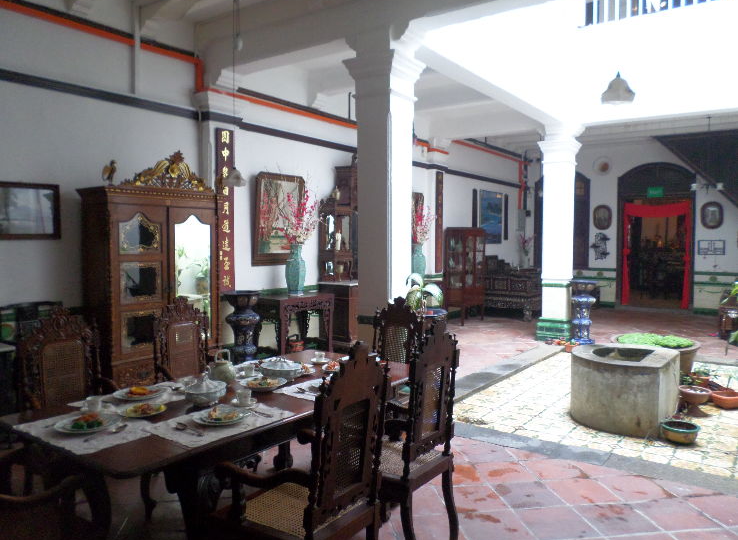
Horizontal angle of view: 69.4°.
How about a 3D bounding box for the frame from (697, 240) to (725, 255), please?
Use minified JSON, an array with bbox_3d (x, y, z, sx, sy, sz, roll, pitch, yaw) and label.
[{"bbox_3d":[7.048,-0.458,10.995,0.470,0.310,0.030,2,4,33],"label":"frame"}]

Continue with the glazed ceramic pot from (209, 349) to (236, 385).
[{"bbox_3d":[-0.779,0.511,2.852,0.155,0.168,0.138,2,4,21],"label":"glazed ceramic pot"}]

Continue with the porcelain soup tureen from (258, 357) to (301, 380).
[{"bbox_3d":[-0.465,0.511,2.829,0.200,0.120,0.250,3,4,37],"label":"porcelain soup tureen"}]

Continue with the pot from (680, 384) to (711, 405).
[{"bbox_3d":[3.036,1.169,4.965,0.305,0.145,0.305,3,4,37],"label":"pot"}]

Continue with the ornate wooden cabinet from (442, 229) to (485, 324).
[{"bbox_3d":[1.706,0.099,9.507,0.420,1.670,0.830,4,5,37],"label":"ornate wooden cabinet"}]

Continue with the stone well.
[{"bbox_3d":[2.269,1.036,4.807,0.800,0.583,0.990,4,5,37],"label":"stone well"}]

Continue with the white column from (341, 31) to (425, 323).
[{"bbox_3d":[0.133,-0.311,4.542,0.500,3.120,0.500,3,4,37],"label":"white column"}]

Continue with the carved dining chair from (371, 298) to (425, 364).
[{"bbox_3d":[0.055,0.748,3.406,0.520,1.130,0.560,3,4,37],"label":"carved dining chair"}]

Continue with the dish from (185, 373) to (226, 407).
[{"bbox_3d":[-0.737,0.523,2.401,0.190,0.140,0.210,3,4,37],"label":"dish"}]

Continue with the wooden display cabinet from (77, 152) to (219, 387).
[{"bbox_3d":[-2.070,0.037,5.163,0.600,2.330,1.200,3,4,37],"label":"wooden display cabinet"}]

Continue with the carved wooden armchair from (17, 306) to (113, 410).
[{"bbox_3d":[-1.520,0.774,2.769,0.560,1.130,0.520,3,4,37],"label":"carved wooden armchair"}]

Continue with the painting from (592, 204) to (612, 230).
[{"bbox_3d":[5.107,-1.147,11.646,0.391,0.544,0.050,4,5,37],"label":"painting"}]

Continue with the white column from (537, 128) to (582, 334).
[{"bbox_3d":[2.893,-0.490,8.089,0.510,3.070,0.510,4,5,37],"label":"white column"}]

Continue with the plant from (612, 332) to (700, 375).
[{"bbox_3d":[3.125,1.026,5.810,0.945,0.540,0.945,3,4,37],"label":"plant"}]

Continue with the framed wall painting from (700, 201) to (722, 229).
[{"bbox_3d":[6.726,-1.062,10.435,0.368,0.536,0.050,4,5,37],"label":"framed wall painting"}]

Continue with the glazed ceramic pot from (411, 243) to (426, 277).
[{"bbox_3d":[0.785,-0.147,8.400,0.250,0.580,0.250,1,4,0],"label":"glazed ceramic pot"}]

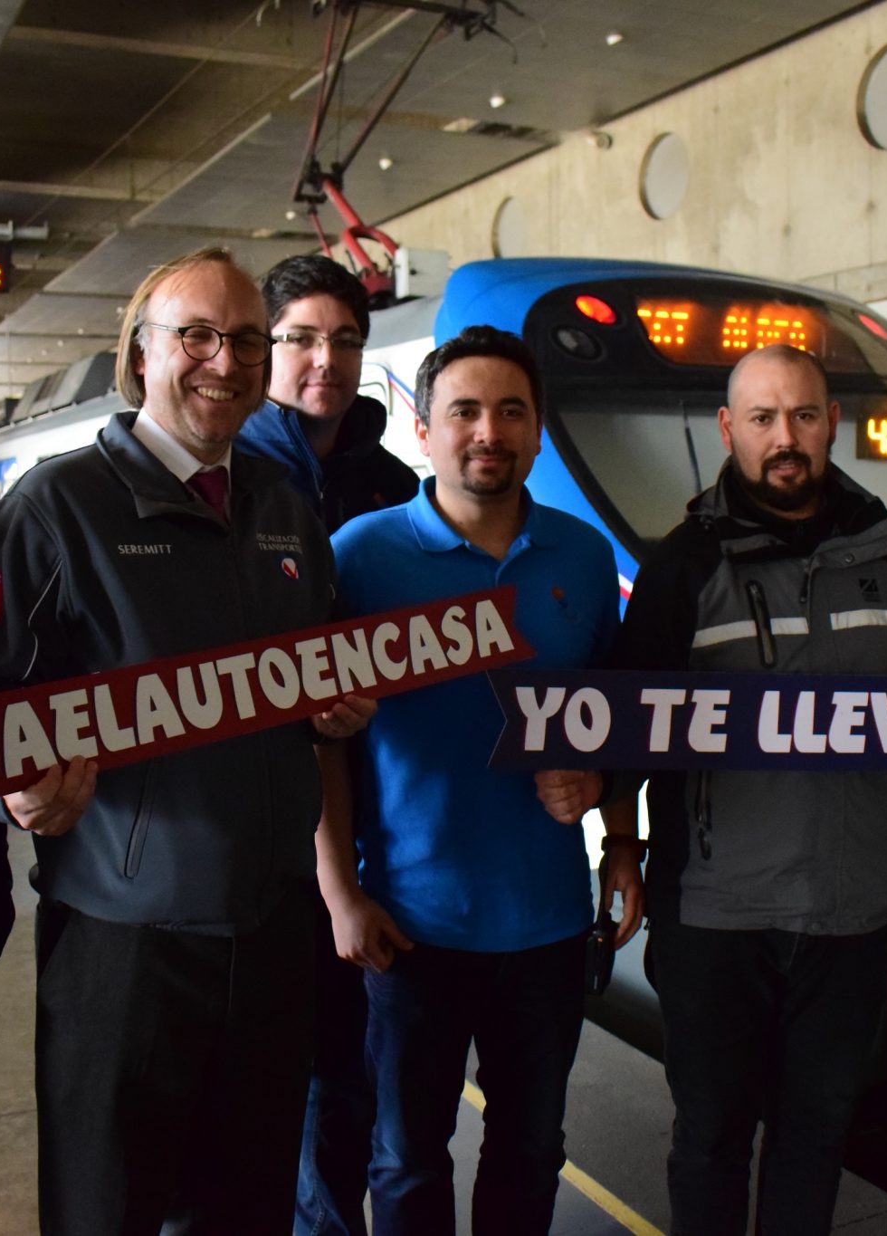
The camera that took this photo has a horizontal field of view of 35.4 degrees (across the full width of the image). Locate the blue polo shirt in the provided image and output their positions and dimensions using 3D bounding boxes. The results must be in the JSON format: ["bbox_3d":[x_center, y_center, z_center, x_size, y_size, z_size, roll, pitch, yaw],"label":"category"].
[{"bbox_3d":[0.040,0.140,2.060,0.460,0.700,0.290,-2,4,-11],"label":"blue polo shirt"}]

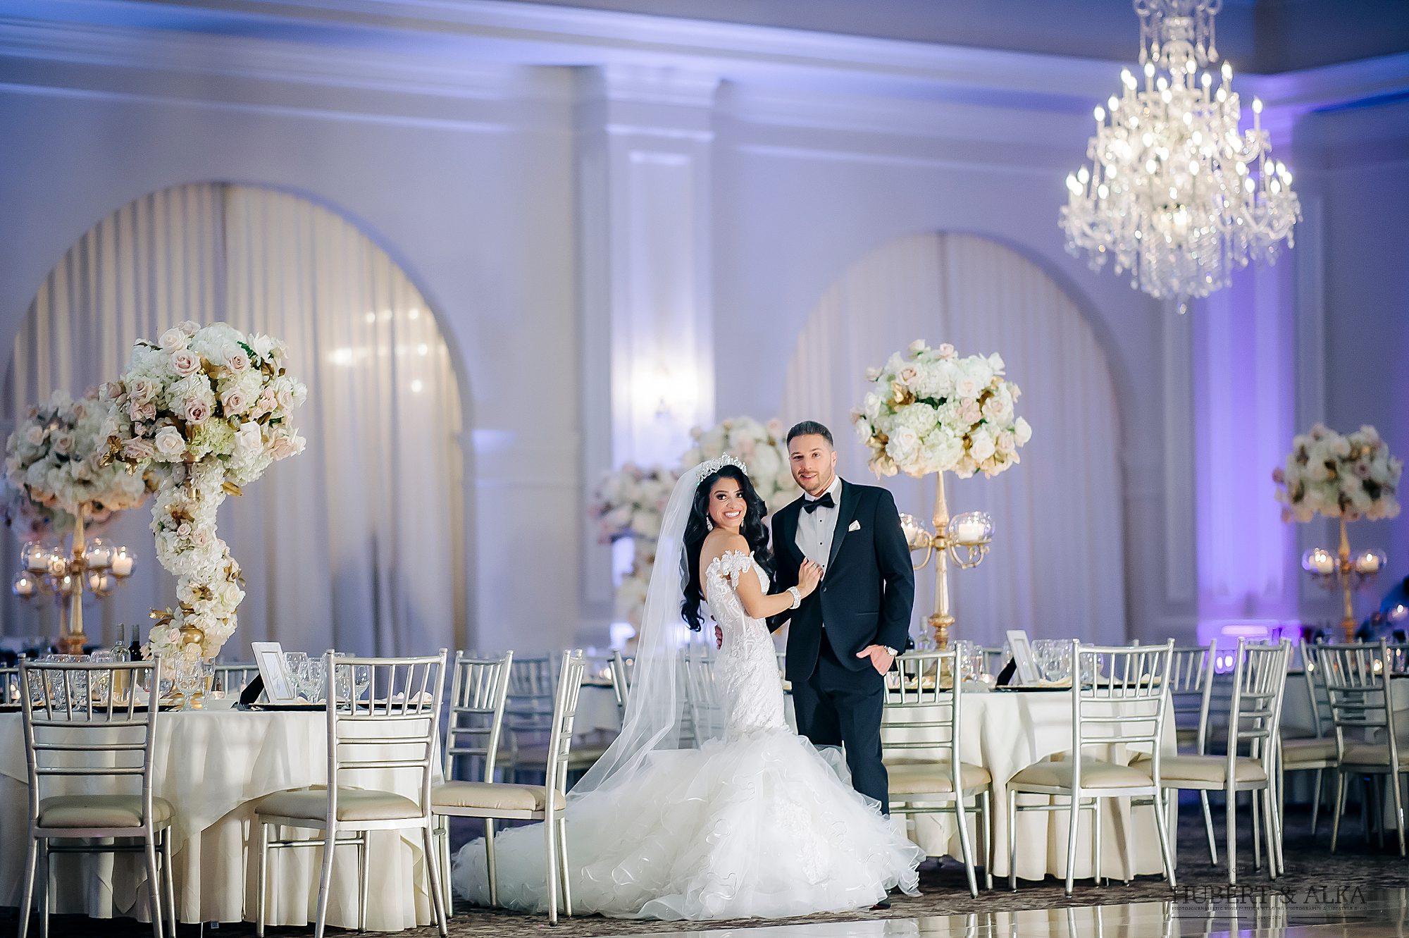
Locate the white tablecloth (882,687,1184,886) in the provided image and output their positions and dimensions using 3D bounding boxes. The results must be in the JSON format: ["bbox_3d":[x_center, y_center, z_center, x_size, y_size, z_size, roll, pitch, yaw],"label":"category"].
[{"bbox_3d":[0.974,1.273,16.550,1.830,0.760,1.830,-1,-3,0],"label":"white tablecloth"}]

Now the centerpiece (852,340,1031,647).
[{"bbox_3d":[0.959,0.189,16.600,0.710,1.400,0.710,-1,-3,0],"label":"centerpiece"}]

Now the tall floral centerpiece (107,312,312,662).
[{"bbox_3d":[-1.780,0.159,14.650,0.730,1.370,0.700,-1,-3,0],"label":"tall floral centerpiece"}]

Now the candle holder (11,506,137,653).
[{"bbox_3d":[-2.846,0.612,18.550,0.540,0.870,0.520,-1,-3,0],"label":"candle holder"}]

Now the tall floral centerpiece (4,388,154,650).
[{"bbox_3d":[-2.829,0.346,18.600,0.690,1.420,0.690,-1,-3,0],"label":"tall floral centerpiece"}]

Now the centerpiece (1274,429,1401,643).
[{"bbox_3d":[3.507,0.447,22.700,0.710,1.410,0.710,-1,-3,0],"label":"centerpiece"}]

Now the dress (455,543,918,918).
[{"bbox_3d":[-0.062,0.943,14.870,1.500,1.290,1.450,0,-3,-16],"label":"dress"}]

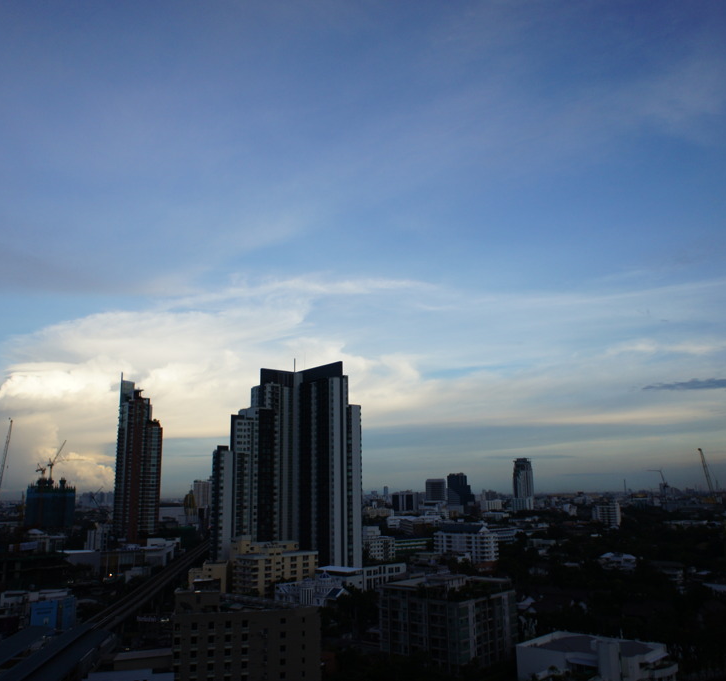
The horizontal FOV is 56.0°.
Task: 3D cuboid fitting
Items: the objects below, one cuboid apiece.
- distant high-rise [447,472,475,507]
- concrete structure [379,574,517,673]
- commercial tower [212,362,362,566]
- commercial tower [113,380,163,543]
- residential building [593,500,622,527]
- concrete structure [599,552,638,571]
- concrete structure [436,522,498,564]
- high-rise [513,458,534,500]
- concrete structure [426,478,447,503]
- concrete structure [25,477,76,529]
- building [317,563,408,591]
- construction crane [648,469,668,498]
[{"bbox_3d":[167.500,261.110,1170.670,44.000,69.500,35.000,-2,-13,5],"label":"distant high-rise"},{"bbox_3d":[26.650,84.830,211.260,26.000,24.220,34.700,-12,-16,39],"label":"concrete structure"},{"bbox_3d":[-36.620,63.550,332.280,53.000,95.000,53.000,9,-16,-37],"label":"commercial tower"},{"bbox_3d":[-188.470,106.500,572.960,33.000,147.100,26.000,1,-13,-8],"label":"commercial tower"},{"bbox_3d":[248.150,176.790,692.240,26.000,27.500,14.000,-7,-14,24],"label":"residential building"},{"bbox_3d":[121.760,105.790,326.330,16.500,9.200,10.000,-8,-14,28],"label":"concrete structure"},{"bbox_3d":[68.950,135.930,452.590,42.000,28.970,14.000,-11,-16,37],"label":"concrete structure"},{"bbox_3d":[302.400,278.050,1285.990,33.000,109.620,30.000,-5,-13,19],"label":"high-rise"},{"bbox_3d":[135.070,289.040,1239.660,33.000,73.060,26.000,-2,-13,3],"label":"concrete structure"},{"bbox_3d":[-349.550,190.520,762.430,42.000,71.190,30.000,2,-13,-15],"label":"concrete structure"},{"bbox_3d":[-0.270,108.910,303.520,19.000,18.500,36.500,-13,-17,43],"label":"building"},{"bbox_3d":[623.620,302.250,1442.180,40.000,61.920,9.000,-6,-14,22],"label":"construction crane"}]

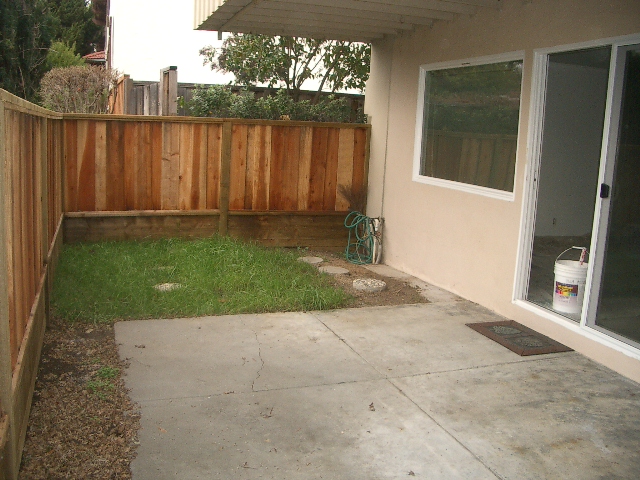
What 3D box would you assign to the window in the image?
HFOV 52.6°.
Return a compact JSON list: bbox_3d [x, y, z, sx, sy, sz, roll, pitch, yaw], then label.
[{"bbox_3d":[1.348,-1.070,6.057,0.080,1.209,1.756,-2,11,-20],"label":"window"}]

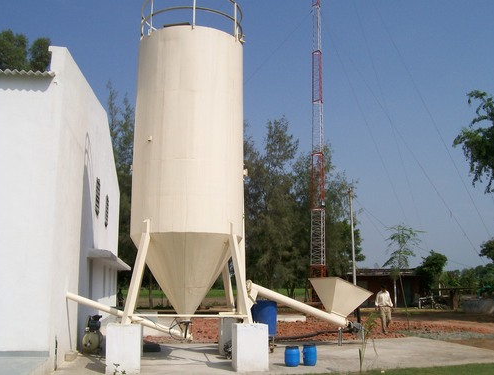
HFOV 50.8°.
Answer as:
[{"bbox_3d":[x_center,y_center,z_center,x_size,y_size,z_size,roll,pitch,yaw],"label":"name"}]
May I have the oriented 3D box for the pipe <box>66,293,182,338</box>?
[{"bbox_3d":[-2.740,2.880,11.646,2.850,0.150,0.150,16,-10,5],"label":"pipe"}]

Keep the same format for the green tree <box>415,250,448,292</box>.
[{"bbox_3d":[14.000,6.751,39.434,2.700,4.000,2.700,0,-11,0],"label":"green tree"}]

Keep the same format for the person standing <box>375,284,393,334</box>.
[{"bbox_3d":[4.870,4.323,18.467,0.580,1.690,0.380,-2,-11,8],"label":"person standing"}]

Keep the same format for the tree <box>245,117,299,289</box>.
[{"bbox_3d":[2.300,1.871,48.513,5.000,17.600,5.000,0,-11,0],"label":"tree"}]

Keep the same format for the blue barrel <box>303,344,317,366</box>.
[{"bbox_3d":[1.345,3.542,11.010,0.300,0.430,0.300,0,-11,0],"label":"blue barrel"}]

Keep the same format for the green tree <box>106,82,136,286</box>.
[{"bbox_3d":[-10.500,0.342,43.715,4.300,18.800,4.300,0,-11,0],"label":"green tree"}]

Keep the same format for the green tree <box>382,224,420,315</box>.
[{"bbox_3d":[6.250,3.524,20.707,1.500,4.100,1.500,0,-11,0],"label":"green tree"}]

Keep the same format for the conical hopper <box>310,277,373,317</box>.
[{"bbox_3d":[2.710,3.200,14.965,1.350,1.080,1.280,7,-13,-31],"label":"conical hopper"}]

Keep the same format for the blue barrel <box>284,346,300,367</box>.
[{"bbox_3d":[0.960,3.532,10.901,0.300,0.410,0.300,0,-11,0],"label":"blue barrel"}]

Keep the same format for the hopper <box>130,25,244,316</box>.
[{"bbox_3d":[-1.350,-0.251,12.205,2.550,6.400,2.550,2,-11,-8],"label":"hopper"}]

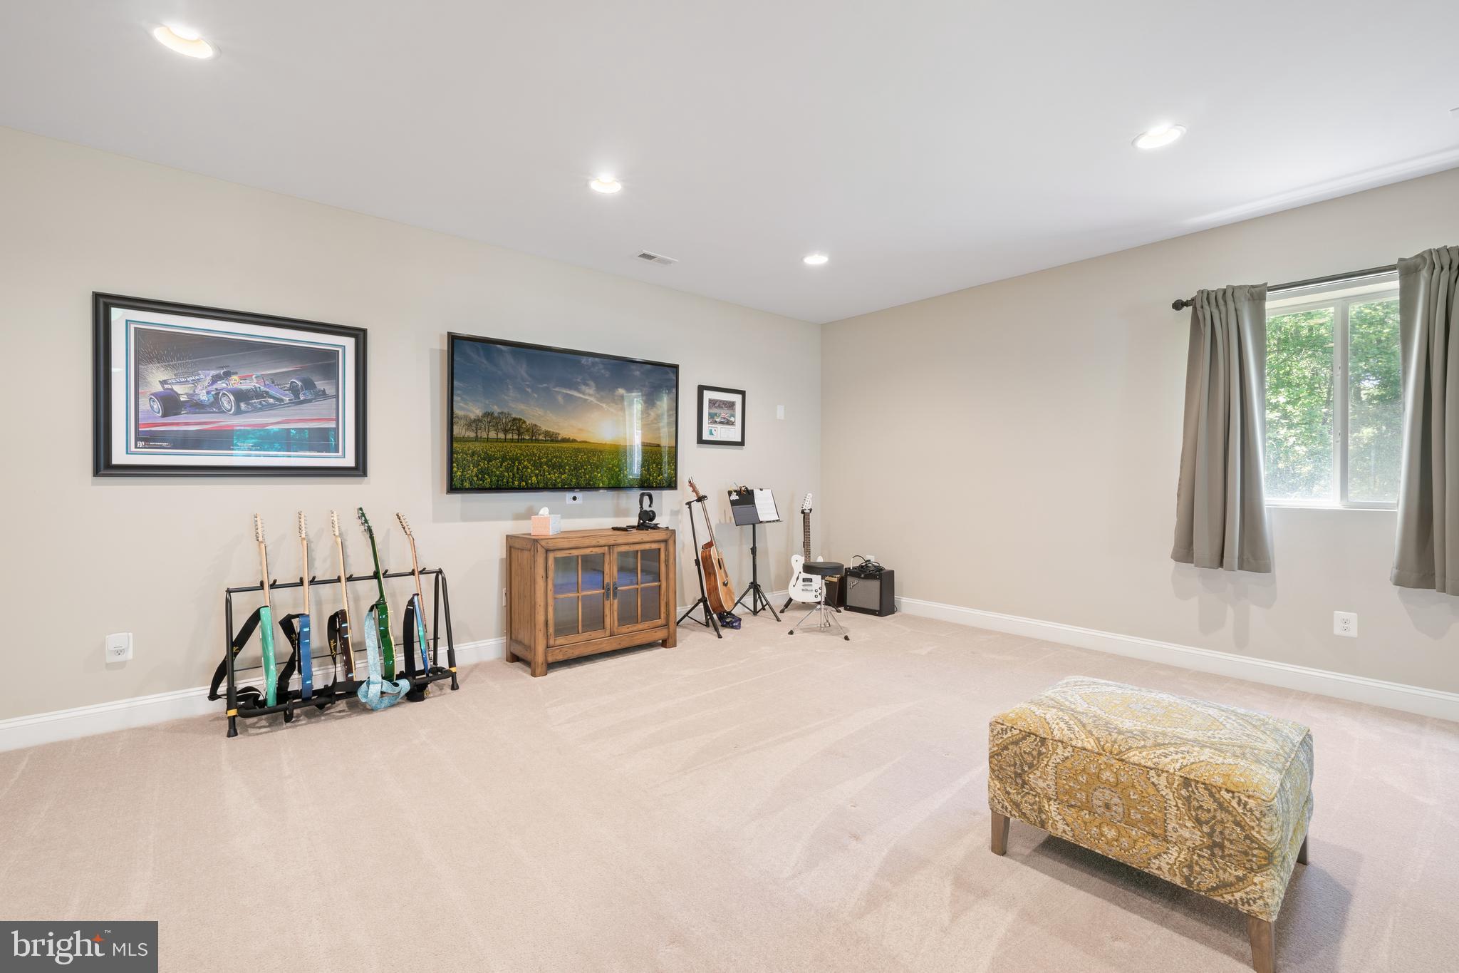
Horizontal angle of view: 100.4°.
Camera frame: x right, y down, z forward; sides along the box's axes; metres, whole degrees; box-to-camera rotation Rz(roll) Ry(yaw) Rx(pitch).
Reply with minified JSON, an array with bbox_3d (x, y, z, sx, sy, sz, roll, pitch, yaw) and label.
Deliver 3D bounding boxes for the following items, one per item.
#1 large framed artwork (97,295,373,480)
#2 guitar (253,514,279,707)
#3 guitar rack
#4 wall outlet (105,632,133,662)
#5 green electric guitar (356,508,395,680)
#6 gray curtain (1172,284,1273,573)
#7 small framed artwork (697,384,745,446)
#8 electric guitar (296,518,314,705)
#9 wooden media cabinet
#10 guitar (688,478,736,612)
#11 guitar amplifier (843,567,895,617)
[{"bbox_3d":[-2.521,-0.479,3.171,1.100,0.853,0.035,-1,1,-40],"label":"large framed artwork"},{"bbox_3d":[-2.334,0.618,3.056,0.070,0.975,0.320,-5,-8,-34],"label":"guitar"},{"bbox_3d":[-2.059,0.822,3.284,1.020,0.670,0.434,-1,1,-39],"label":"guitar rack"},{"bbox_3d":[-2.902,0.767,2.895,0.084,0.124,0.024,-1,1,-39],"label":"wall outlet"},{"bbox_3d":[-1.973,0.592,3.382,0.080,0.985,0.330,-7,-5,-41],"label":"green electric guitar"},{"bbox_3d":[2.934,-0.340,3.627,0.120,1.625,0.460,-1,1,-40],"label":"gray curtain"},{"bbox_3d":[-0.068,-0.591,5.202,0.520,0.487,0.028,-1,1,-39],"label":"small framed artwork"},{"bbox_3d":[-2.227,0.606,3.173,0.065,0.975,0.325,-1,-8,-40],"label":"electric guitar"},{"bbox_3d":[-0.916,0.729,4.151,1.040,0.828,0.440,-1,1,-40],"label":"wooden media cabinet"},{"bbox_3d":[-0.178,0.475,4.750,0.118,1.040,0.390,-15,-4,16],"label":"guitar"},{"bbox_3d":[1.253,0.930,5.425,0.385,0.378,0.212,1,1,43],"label":"guitar amplifier"}]

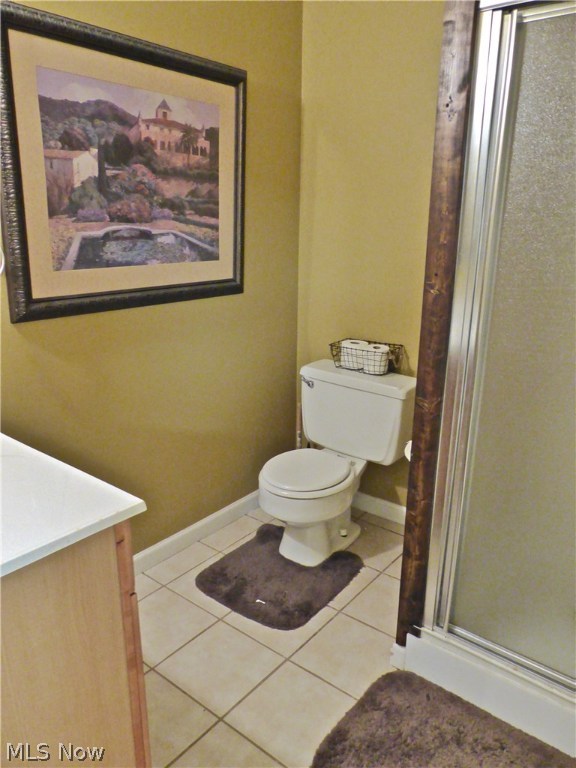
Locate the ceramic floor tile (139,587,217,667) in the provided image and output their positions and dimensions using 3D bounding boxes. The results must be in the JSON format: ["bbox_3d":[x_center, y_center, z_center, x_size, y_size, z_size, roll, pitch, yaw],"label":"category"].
[{"bbox_3d":[-0.454,0.858,1.982,0.302,0.010,0.302,13,20,37],"label":"ceramic floor tile"}]

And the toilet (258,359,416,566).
[{"bbox_3d":[0.157,0.353,2.404,0.530,0.735,0.707,13,20,37],"label":"toilet"}]

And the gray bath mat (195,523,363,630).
[{"bbox_3d":[-0.031,0.766,2.257,0.530,0.020,0.597,11,19,33],"label":"gray bath mat"}]

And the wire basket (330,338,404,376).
[{"bbox_3d":[0.354,-0.121,2.512,0.285,0.115,0.180,10,19,31],"label":"wire basket"}]

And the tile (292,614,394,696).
[{"bbox_3d":[0.215,0.902,1.843,0.302,0.010,0.302,13,20,37],"label":"tile"}]

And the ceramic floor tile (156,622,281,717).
[{"bbox_3d":[-0.215,0.913,1.798,0.302,0.010,0.302,13,20,37],"label":"ceramic floor tile"}]

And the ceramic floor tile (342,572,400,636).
[{"bbox_3d":[0.407,0.838,2.072,0.302,0.010,0.302,13,20,37],"label":"ceramic floor tile"}]

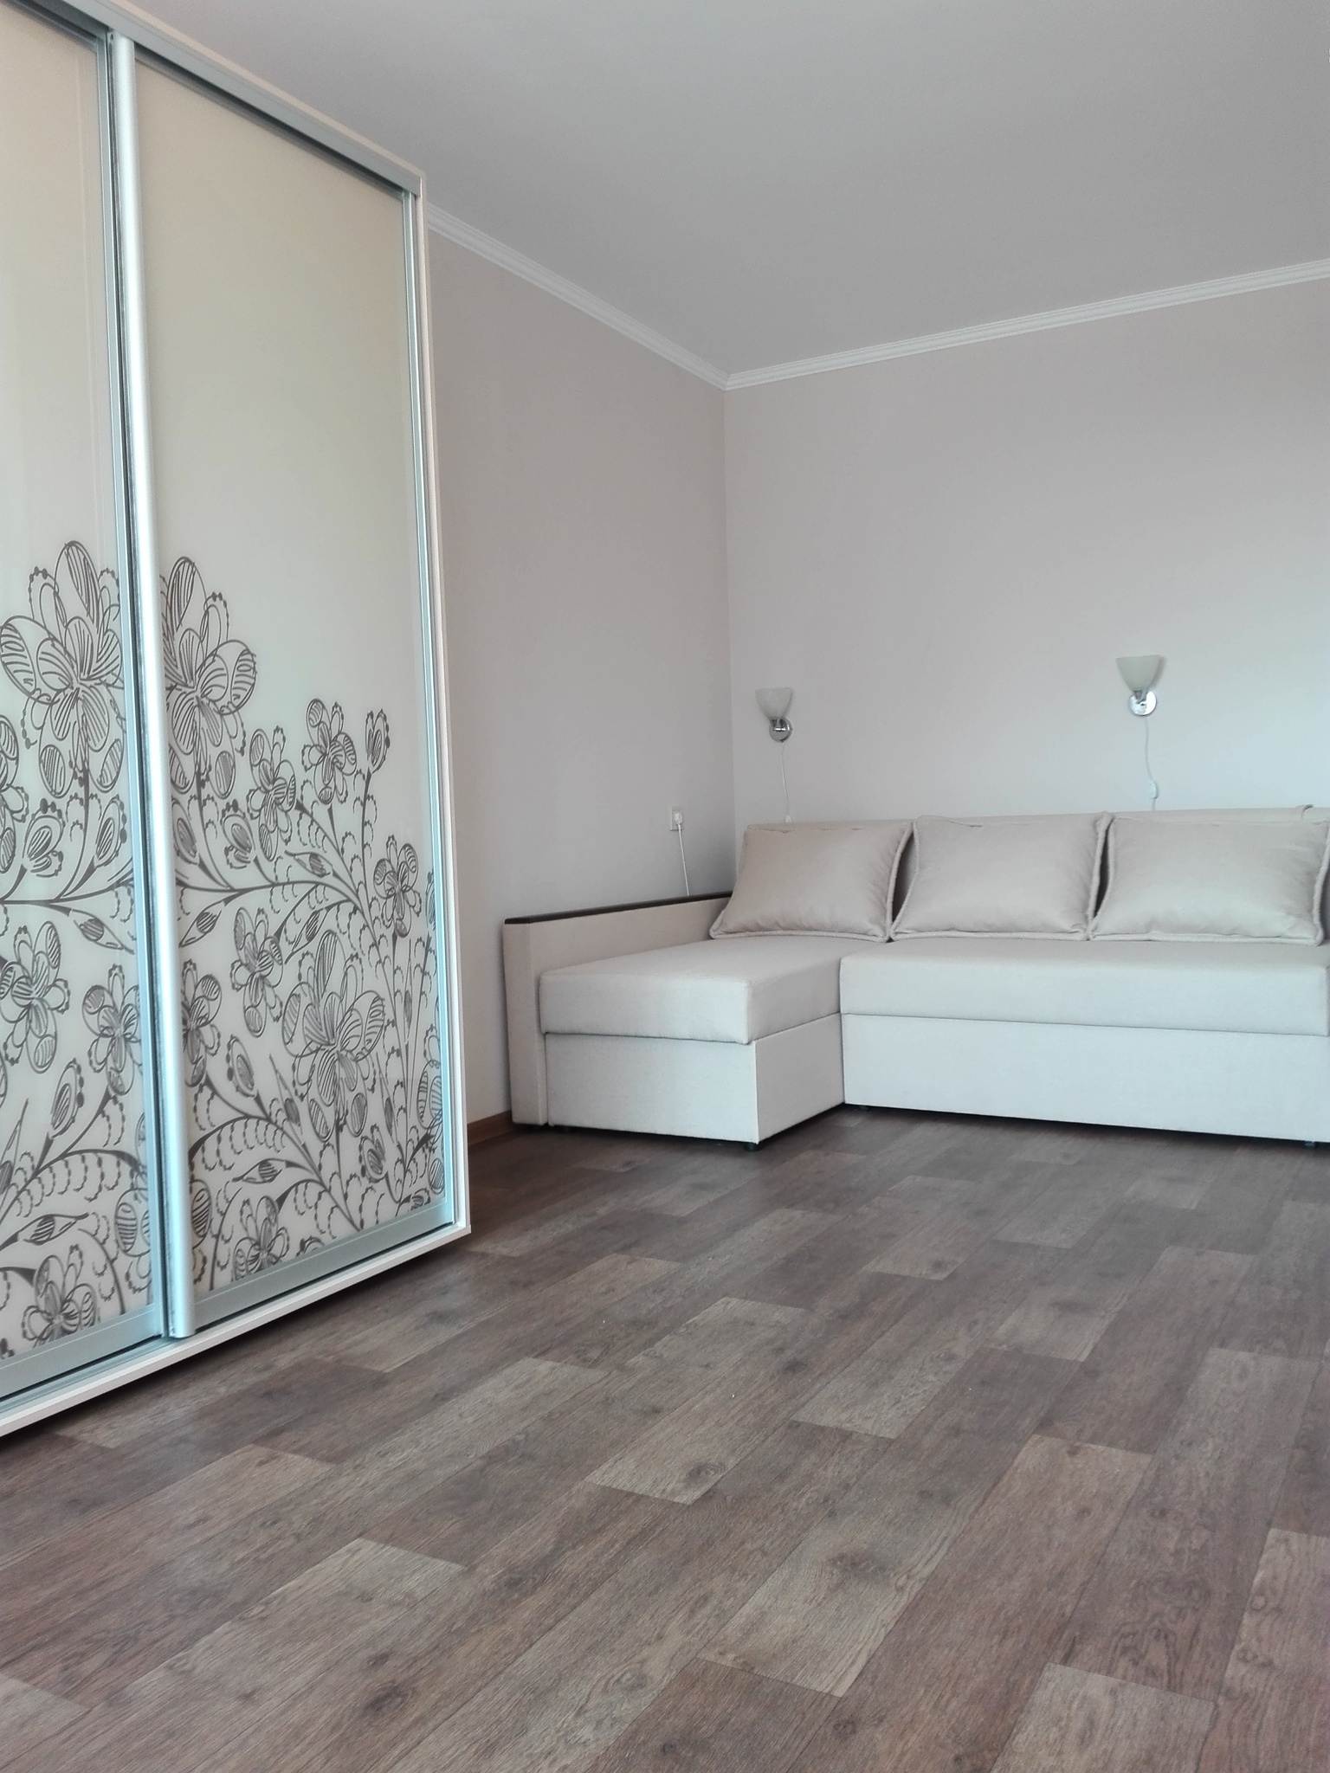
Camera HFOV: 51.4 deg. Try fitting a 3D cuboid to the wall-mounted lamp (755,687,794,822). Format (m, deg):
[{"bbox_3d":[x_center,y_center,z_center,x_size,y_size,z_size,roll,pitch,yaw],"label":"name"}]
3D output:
[{"bbox_3d":[0.401,-0.491,5.184,0.145,0.503,0.150,0,4,30],"label":"wall-mounted lamp"}]

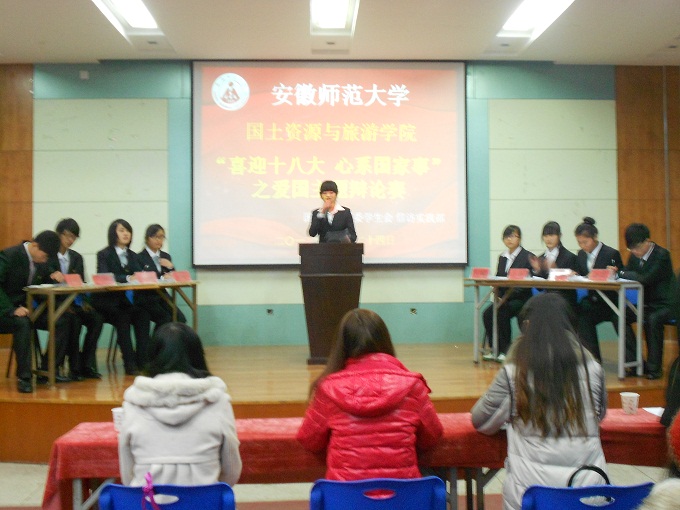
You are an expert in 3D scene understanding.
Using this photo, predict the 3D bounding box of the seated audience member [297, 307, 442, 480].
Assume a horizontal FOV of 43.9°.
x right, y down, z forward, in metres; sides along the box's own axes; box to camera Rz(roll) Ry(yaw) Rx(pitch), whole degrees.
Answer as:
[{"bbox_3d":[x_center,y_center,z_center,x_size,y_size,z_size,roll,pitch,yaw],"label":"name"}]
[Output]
[{"bbox_3d":[0.093,0.801,3.000,0.510,1.260,0.720,-1,0,-3],"label":"seated audience member"}]

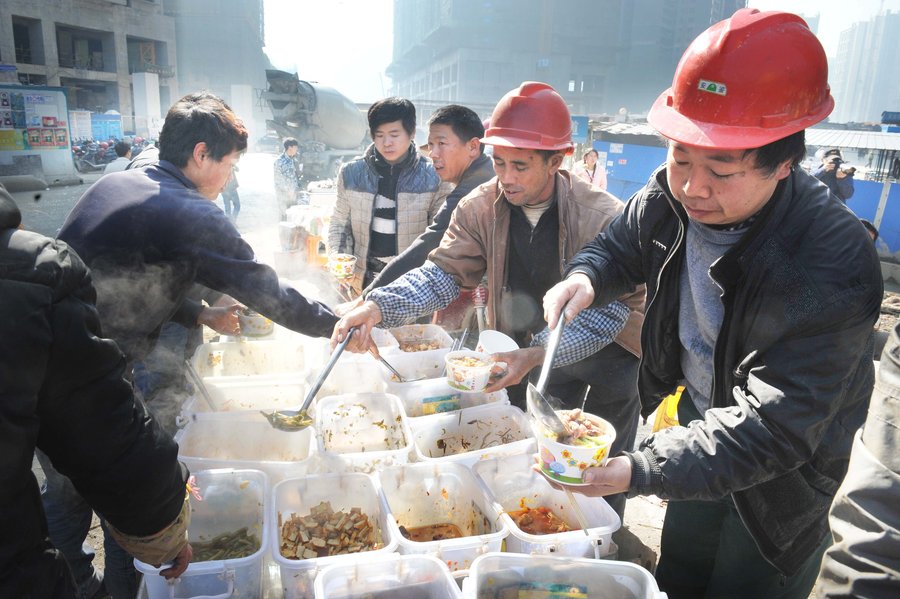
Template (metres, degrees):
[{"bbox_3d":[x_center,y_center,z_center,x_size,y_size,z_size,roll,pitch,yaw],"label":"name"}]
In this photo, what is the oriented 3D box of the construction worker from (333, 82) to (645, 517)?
[{"bbox_3d":[0.170,0.300,1.670,0.640,1.680,0.760,11,17,32],"label":"construction worker"}]

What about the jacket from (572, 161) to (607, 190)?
[{"bbox_3d":[1.660,-1.300,7.050,0.480,0.640,0.290,6,15,16],"label":"jacket"}]

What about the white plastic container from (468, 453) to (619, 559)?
[{"bbox_3d":[0.222,0.554,1.459,0.260,0.210,0.325,-3,15,-15],"label":"white plastic container"}]

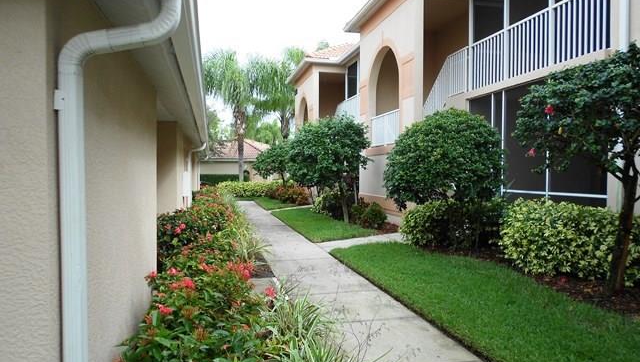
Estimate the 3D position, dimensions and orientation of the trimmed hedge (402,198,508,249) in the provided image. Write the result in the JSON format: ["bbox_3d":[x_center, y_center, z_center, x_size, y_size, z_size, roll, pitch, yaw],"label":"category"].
[{"bbox_3d":[2.746,0.829,10.132,1.350,0.970,1.900,-1,1,-13],"label":"trimmed hedge"}]

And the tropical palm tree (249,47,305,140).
[{"bbox_3d":[-3.253,-4.562,36.420,4.600,10.840,4.400,-1,1,-13],"label":"tropical palm tree"}]

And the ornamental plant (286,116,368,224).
[{"bbox_3d":[0.255,-0.359,14.400,2.500,3.150,2.400,-1,1,-13],"label":"ornamental plant"}]

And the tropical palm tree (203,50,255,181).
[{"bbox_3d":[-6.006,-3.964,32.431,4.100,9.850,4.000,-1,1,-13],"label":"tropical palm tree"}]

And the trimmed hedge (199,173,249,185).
[{"bbox_3d":[-7.306,0.201,34.756,4.000,1.300,1.100,-1,1,-13],"label":"trimmed hedge"}]

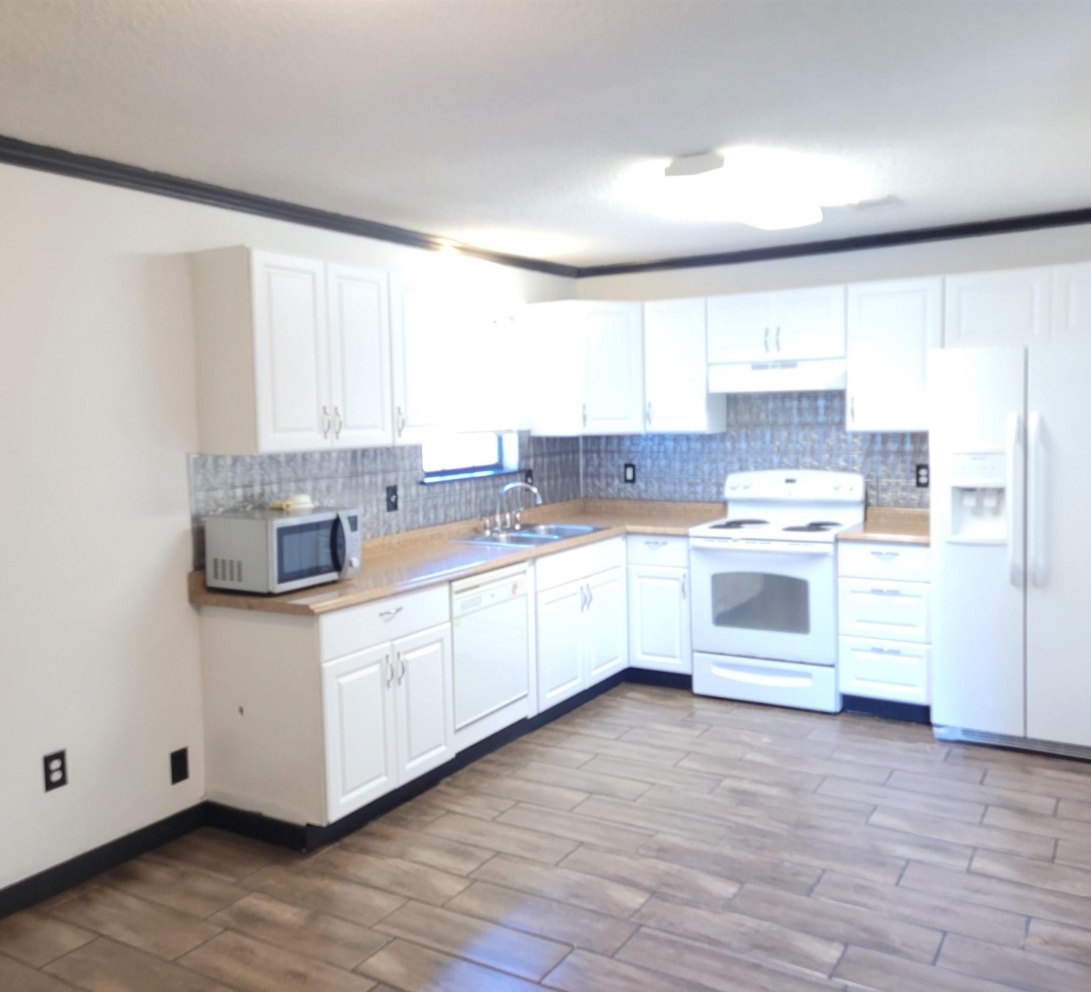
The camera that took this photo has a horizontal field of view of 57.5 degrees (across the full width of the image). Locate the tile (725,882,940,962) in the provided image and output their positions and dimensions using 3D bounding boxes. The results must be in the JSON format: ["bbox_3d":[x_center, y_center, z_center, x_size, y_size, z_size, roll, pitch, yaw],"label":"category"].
[{"bbox_3d":[0.861,1.272,2.978,0.600,0.010,0.200,1,6,31],"label":"tile"}]

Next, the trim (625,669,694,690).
[{"bbox_3d":[0.641,1.026,5.570,0.460,0.100,0.016,1,5,31],"label":"trim"}]

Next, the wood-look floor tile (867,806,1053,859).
[{"bbox_3d":[1.480,1.207,3.553,0.600,0.010,0.200,1,6,31],"label":"wood-look floor tile"}]

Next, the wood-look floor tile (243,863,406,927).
[{"bbox_3d":[-0.738,1.306,3.266,0.605,0.010,0.202,1,5,31],"label":"wood-look floor tile"}]

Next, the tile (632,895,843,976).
[{"bbox_3d":[0.560,1.293,2.936,0.605,0.010,0.198,2,6,32],"label":"tile"}]

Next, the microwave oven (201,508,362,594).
[{"bbox_3d":[-0.992,0.198,3.831,0.380,0.277,0.465,2,6,32],"label":"microwave oven"}]

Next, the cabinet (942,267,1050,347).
[{"bbox_3d":[2.215,-0.884,4.846,0.466,0.383,0.324,1,5,31],"label":"cabinet"}]

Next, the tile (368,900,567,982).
[{"bbox_3d":[-0.222,1.315,2.946,0.605,0.010,0.198,2,6,32],"label":"tile"}]

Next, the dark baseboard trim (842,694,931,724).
[{"bbox_3d":[1.711,1.066,4.988,0.433,0.088,0.015,2,6,32],"label":"dark baseboard trim"}]

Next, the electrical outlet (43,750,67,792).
[{"bbox_3d":[-1.610,0.906,3.274,0.010,0.117,0.073,2,6,32],"label":"electrical outlet"}]

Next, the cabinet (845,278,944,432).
[{"bbox_3d":[1.823,-0.717,5.100,0.461,0.737,0.324,1,5,31],"label":"cabinet"}]

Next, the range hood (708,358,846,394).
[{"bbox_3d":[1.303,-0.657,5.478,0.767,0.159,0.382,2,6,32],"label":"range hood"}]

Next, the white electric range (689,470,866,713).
[{"bbox_3d":[1.247,0.465,5.267,0.761,1.170,0.650,2,6,32],"label":"white electric range"}]

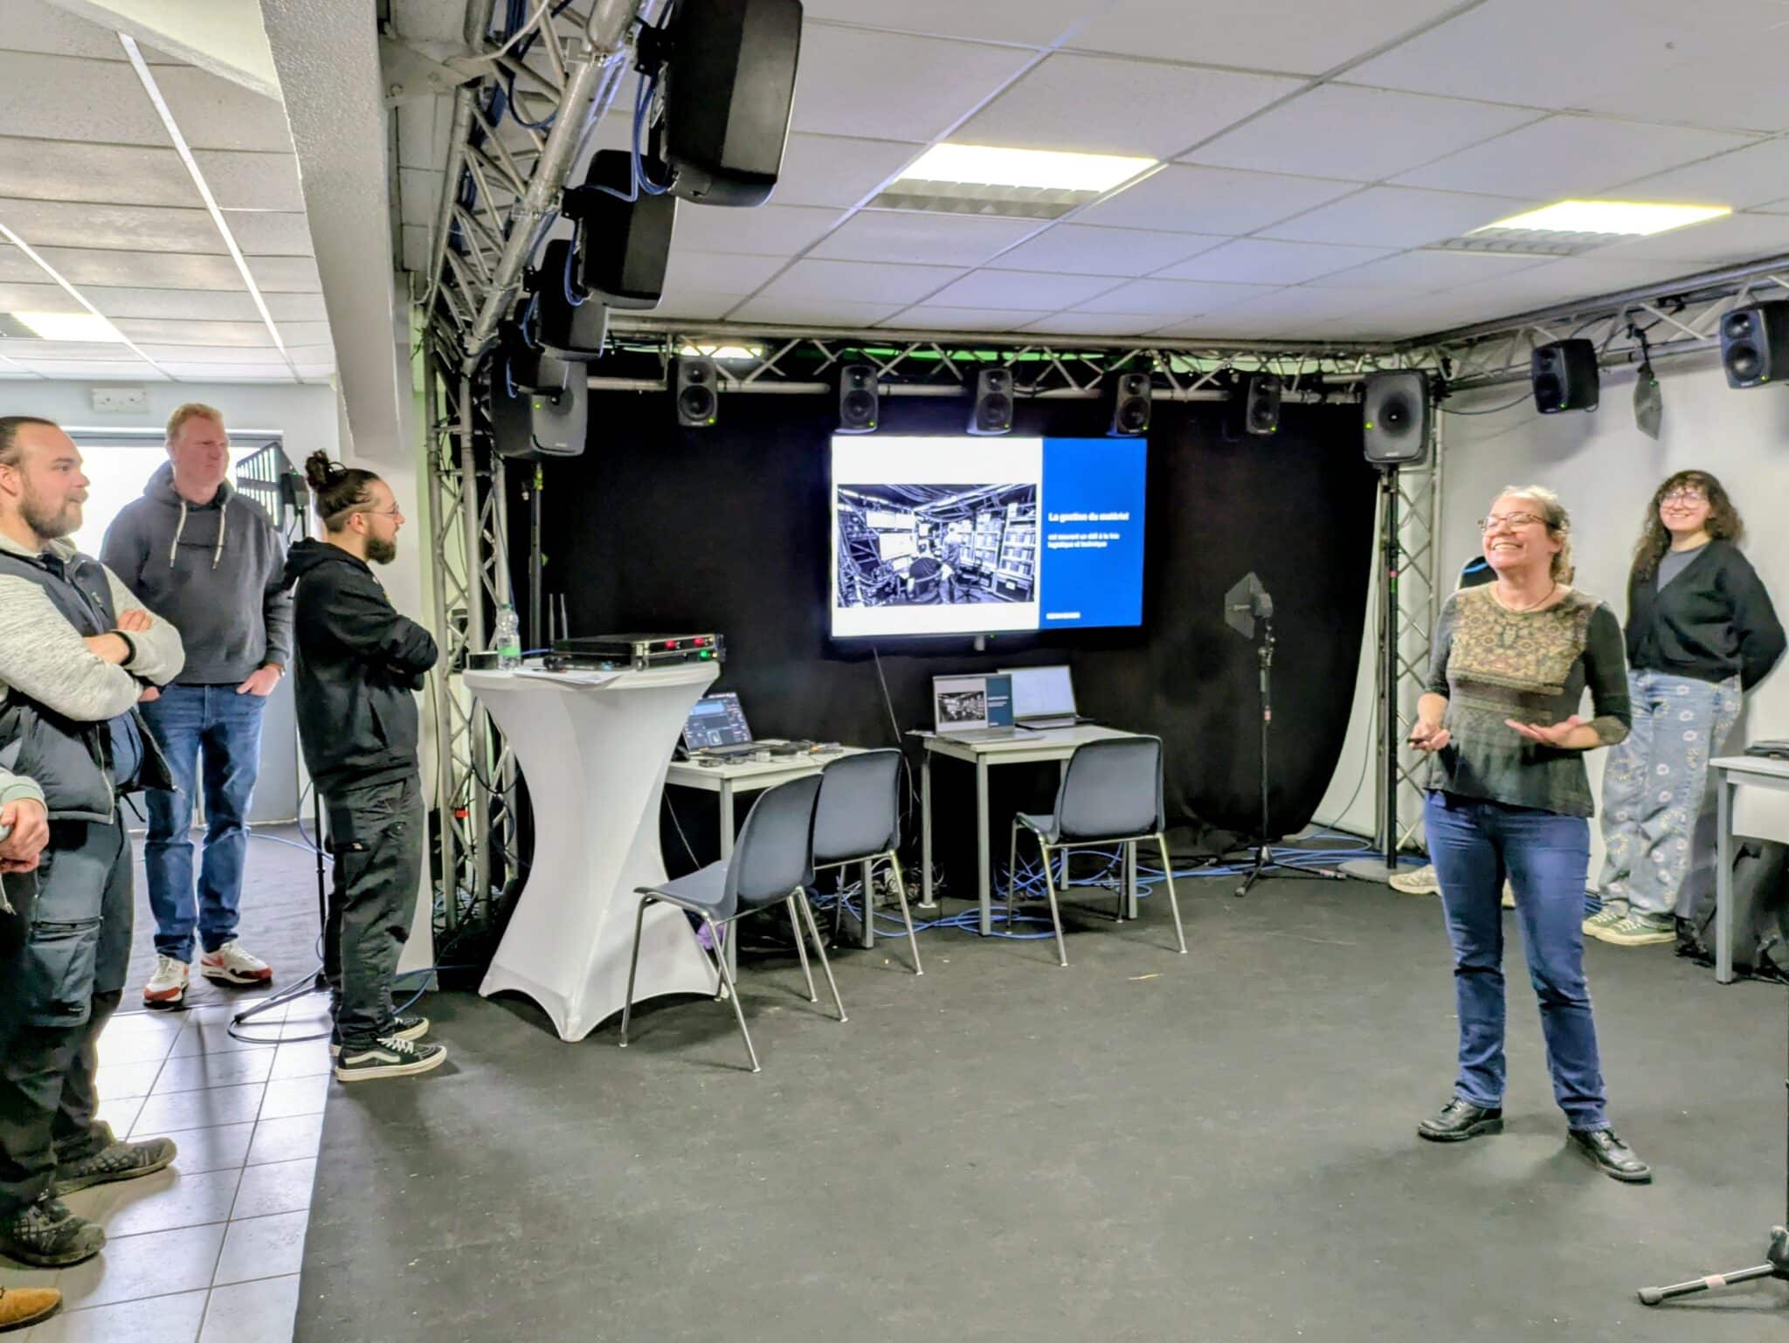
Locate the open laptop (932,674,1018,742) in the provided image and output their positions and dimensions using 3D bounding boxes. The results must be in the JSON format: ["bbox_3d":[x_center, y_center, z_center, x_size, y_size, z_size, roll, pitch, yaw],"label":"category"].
[{"bbox_3d":[0.373,0.156,5.465,0.350,0.240,0.280,-3,5,-19],"label":"open laptop"}]

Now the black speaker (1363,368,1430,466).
[{"bbox_3d":[2.371,-1.198,6.100,0.287,0.433,0.278,0,7,24],"label":"black speaker"}]

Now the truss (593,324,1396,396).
[{"bbox_3d":[0.572,-1.305,5.544,3.775,0.265,0.275,-3,5,-17],"label":"truss"}]

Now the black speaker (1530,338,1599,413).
[{"bbox_3d":[2.760,-1.220,5.330,0.178,0.285,0.189,-12,8,-19],"label":"black speaker"}]

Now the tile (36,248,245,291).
[{"bbox_3d":[-2.494,-1.355,4.328,0.600,0.025,0.600,-3,6,-21],"label":"tile"}]

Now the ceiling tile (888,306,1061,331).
[{"bbox_3d":[0.274,-1.453,5.356,0.610,0.018,0.600,-3,5,-20],"label":"ceiling tile"}]

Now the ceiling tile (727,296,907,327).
[{"bbox_3d":[-0.316,-1.418,5.135,0.610,0.018,0.600,-3,5,-20],"label":"ceiling tile"}]

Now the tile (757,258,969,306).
[{"bbox_3d":[-0.113,-1.334,4.402,0.600,0.025,0.600,-3,5,-19],"label":"tile"}]

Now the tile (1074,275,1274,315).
[{"bbox_3d":[1.078,-1.446,4.988,0.610,0.018,0.600,-3,5,-20],"label":"tile"}]

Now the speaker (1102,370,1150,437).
[{"bbox_3d":[1.073,-1.246,6.000,0.189,0.285,0.178,-3,14,-19],"label":"speaker"}]

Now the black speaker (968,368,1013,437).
[{"bbox_3d":[0.393,-1.097,5.267,0.158,0.248,0.148,-3,13,-17],"label":"black speaker"}]

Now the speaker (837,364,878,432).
[{"bbox_3d":[-0.146,-1.073,5.102,0.158,0.248,0.148,-3,13,-17],"label":"speaker"}]

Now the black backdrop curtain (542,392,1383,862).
[{"bbox_3d":[0.455,-0.139,5.768,3.979,2.100,0.180,-3,5,-17],"label":"black backdrop curtain"}]

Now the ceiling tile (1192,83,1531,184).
[{"bbox_3d":[1.106,-1.289,3.106,0.610,0.018,0.600,-3,5,-20],"label":"ceiling tile"}]

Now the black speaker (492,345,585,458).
[{"bbox_3d":[-1.403,-1.069,5.120,0.278,0.433,0.287,3,6,28],"label":"black speaker"}]

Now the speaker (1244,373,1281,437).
[{"bbox_3d":[1.606,-1.165,5.638,0.158,0.248,0.148,-3,13,-17],"label":"speaker"}]

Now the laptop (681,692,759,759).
[{"bbox_3d":[-0.663,0.227,5.285,0.335,0.205,0.345,3,7,43],"label":"laptop"}]

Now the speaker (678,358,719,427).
[{"bbox_3d":[-0.826,-1.158,5.340,0.189,0.285,0.178,-3,13,-21],"label":"speaker"}]

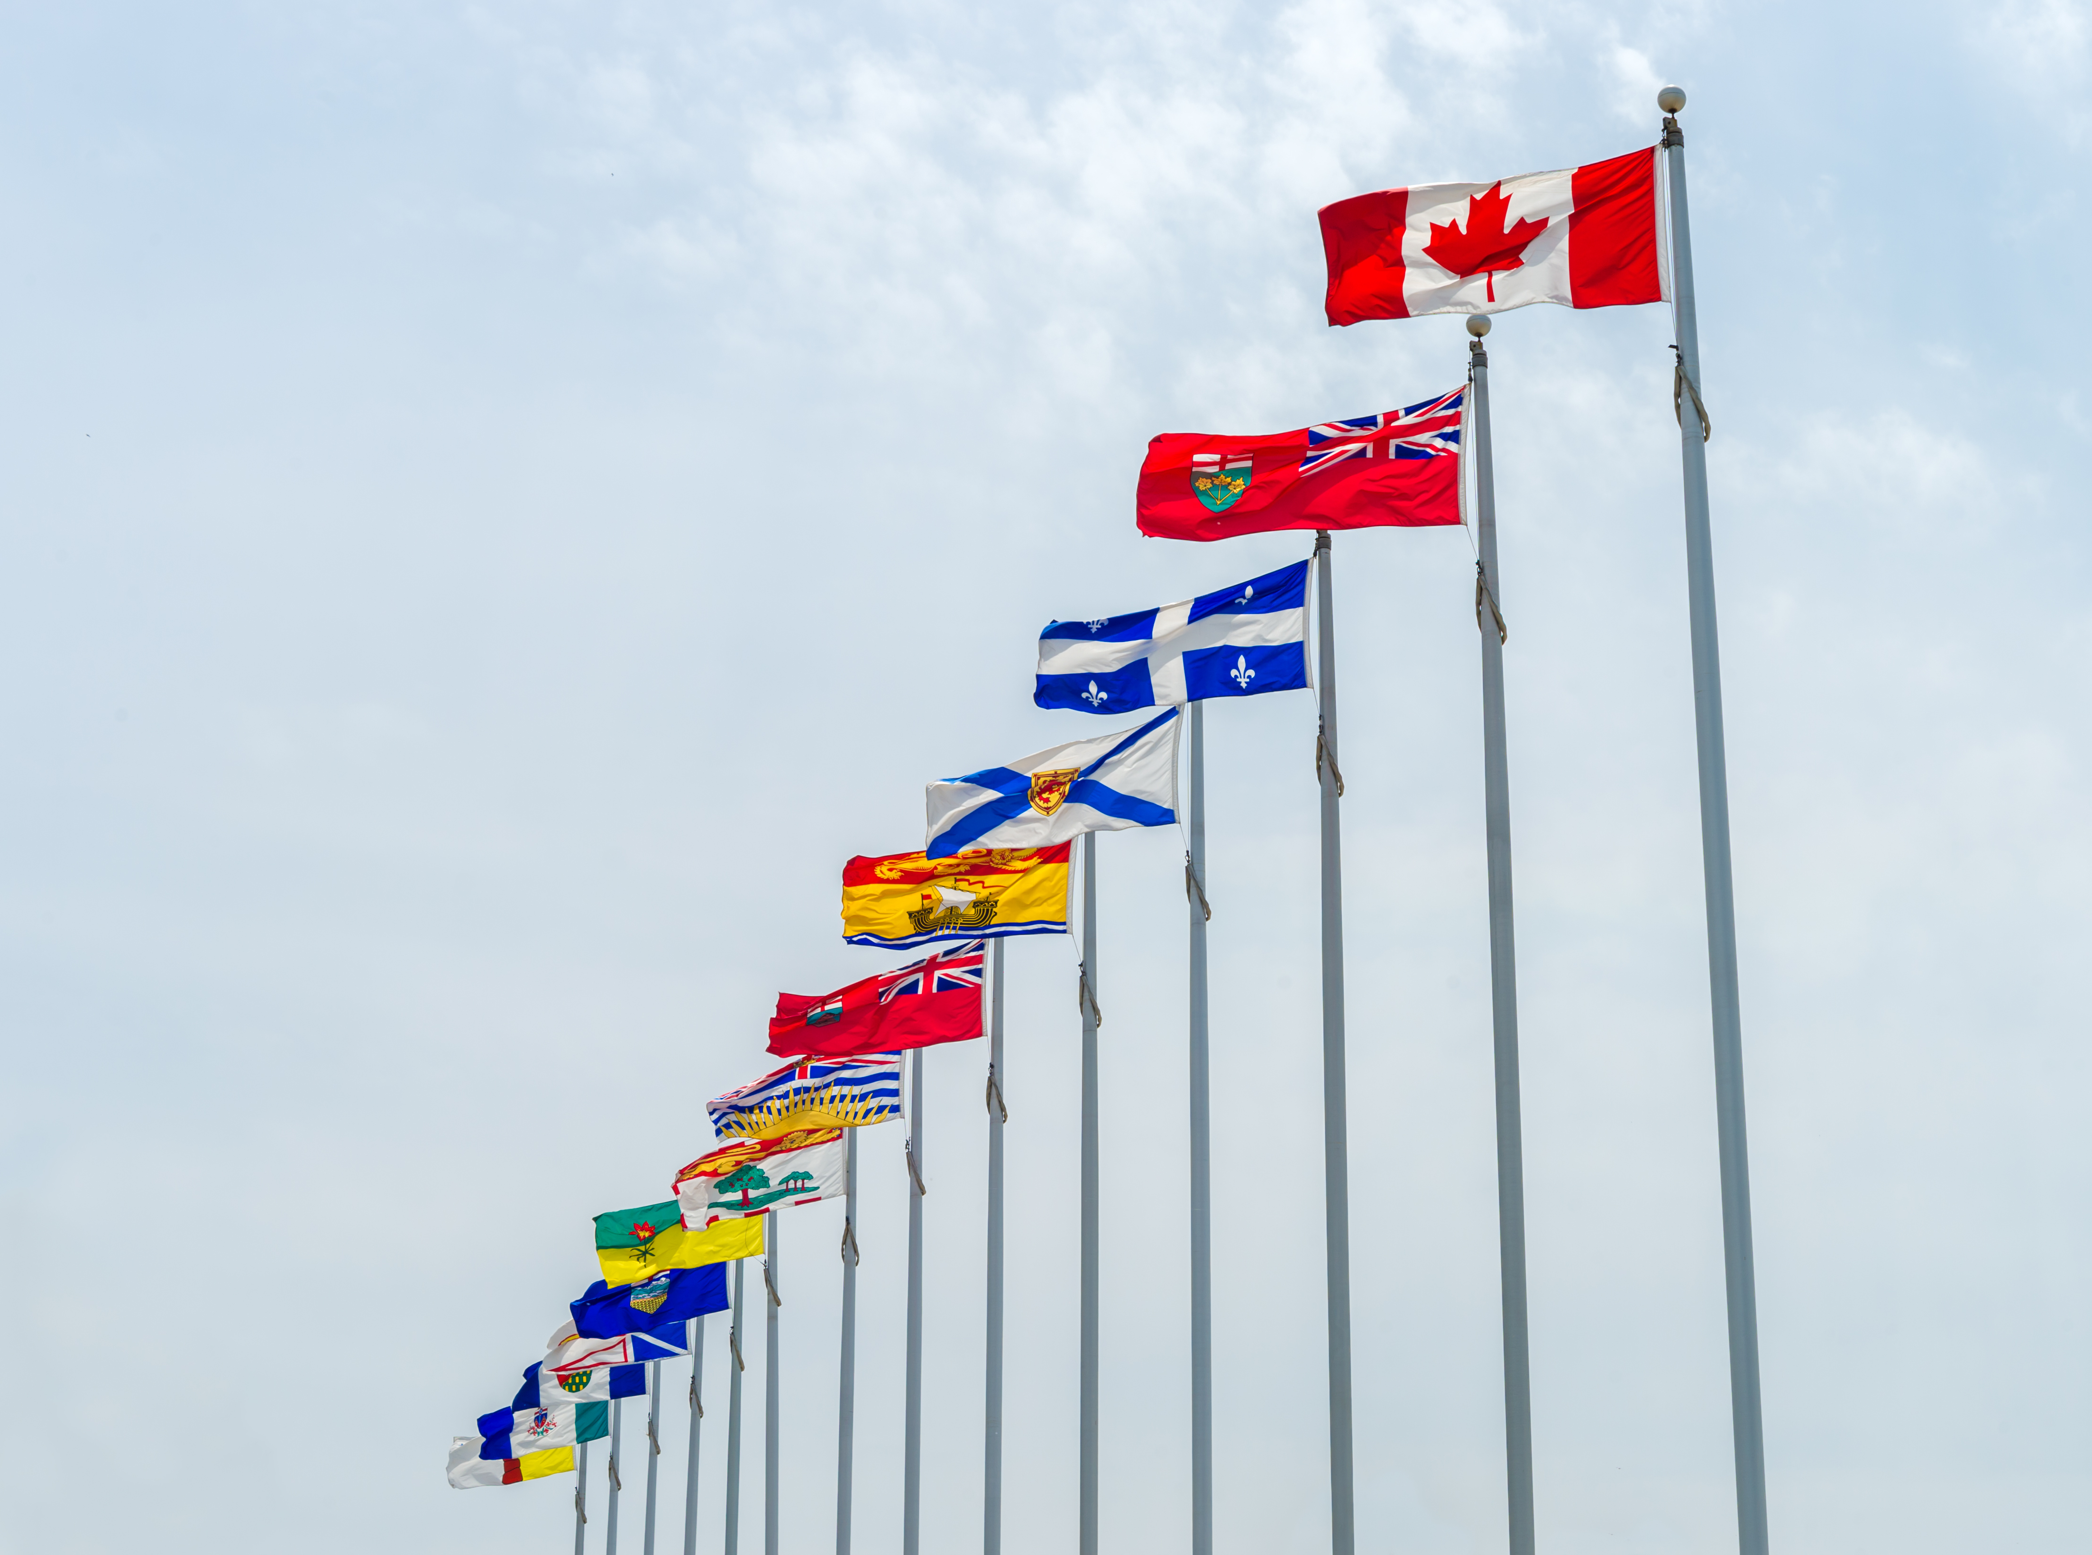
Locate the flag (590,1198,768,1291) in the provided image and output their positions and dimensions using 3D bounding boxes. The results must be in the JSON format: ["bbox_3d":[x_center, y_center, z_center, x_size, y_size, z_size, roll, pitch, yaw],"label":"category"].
[{"bbox_3d":[-3.830,4.727,38.015,1.782,1.050,0.330,-8,-21,-3],"label":"flag"}]

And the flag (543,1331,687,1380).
[{"bbox_3d":[-5.361,6.846,45.201,1.800,1.050,0.360,0,-20,0],"label":"flag"}]

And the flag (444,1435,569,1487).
[{"bbox_3d":[-7.894,9.834,53.518,1.820,1.000,0.340,0,-20,0],"label":"flag"}]

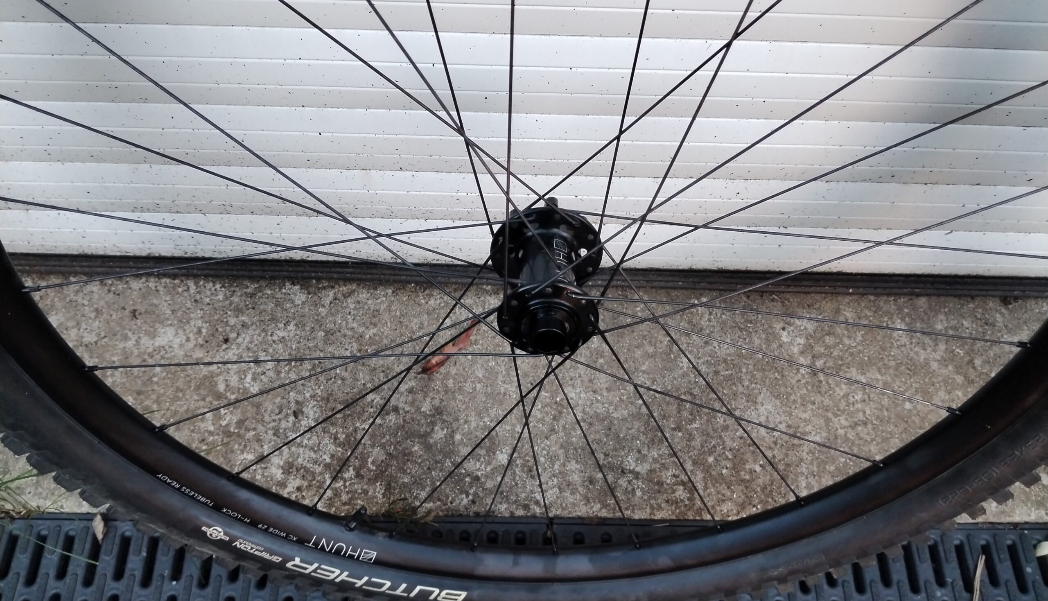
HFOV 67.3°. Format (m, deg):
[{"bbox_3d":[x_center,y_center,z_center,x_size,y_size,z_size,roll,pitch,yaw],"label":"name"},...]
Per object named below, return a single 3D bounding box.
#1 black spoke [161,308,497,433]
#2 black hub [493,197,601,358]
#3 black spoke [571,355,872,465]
[{"bbox_3d":[-0.111,0.038,0.494,0.283,0.002,0.002,-20,40,12],"label":"black spoke"},{"bbox_3d":[0.013,-0.014,0.430,0.062,0.062,0.101,2,43,-1],"label":"black hub"},{"bbox_3d":[0.124,0.069,0.481,0.286,0.002,0.002,20,40,-26],"label":"black spoke"}]

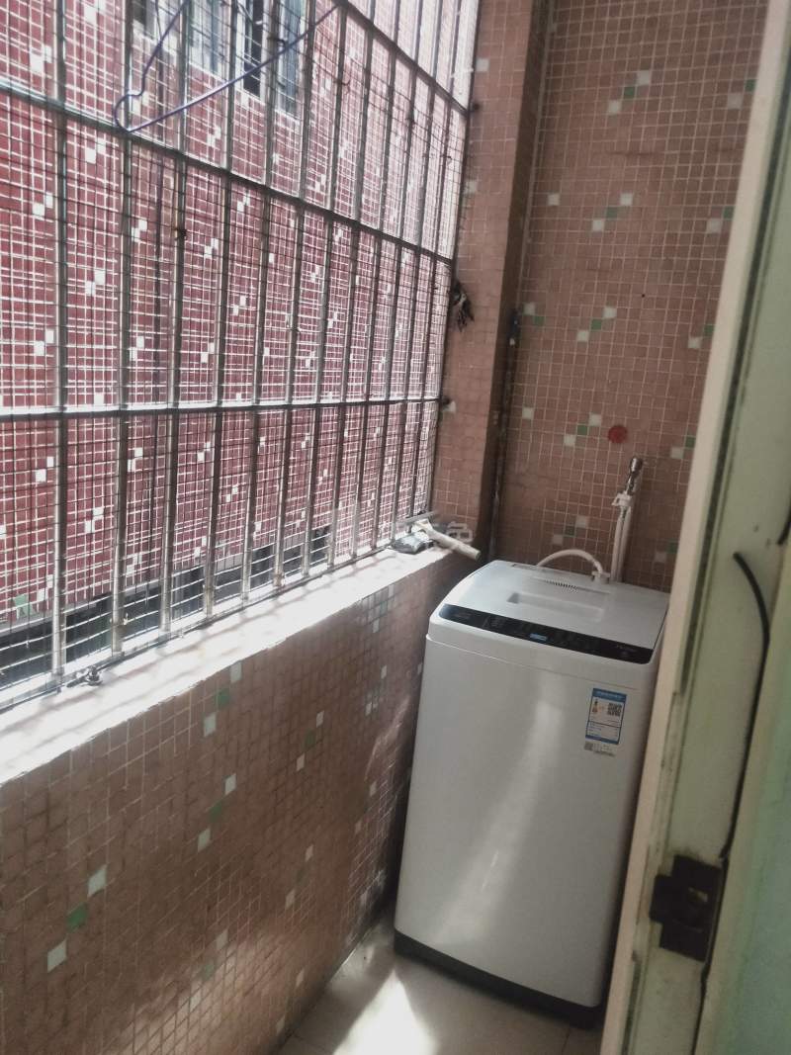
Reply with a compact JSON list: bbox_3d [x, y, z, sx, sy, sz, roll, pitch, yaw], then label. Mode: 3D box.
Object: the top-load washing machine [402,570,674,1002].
[{"bbox_3d":[0.381,0.627,1.993,0.522,0.920,0.530,10,13,23],"label":"top-load washing machine"}]

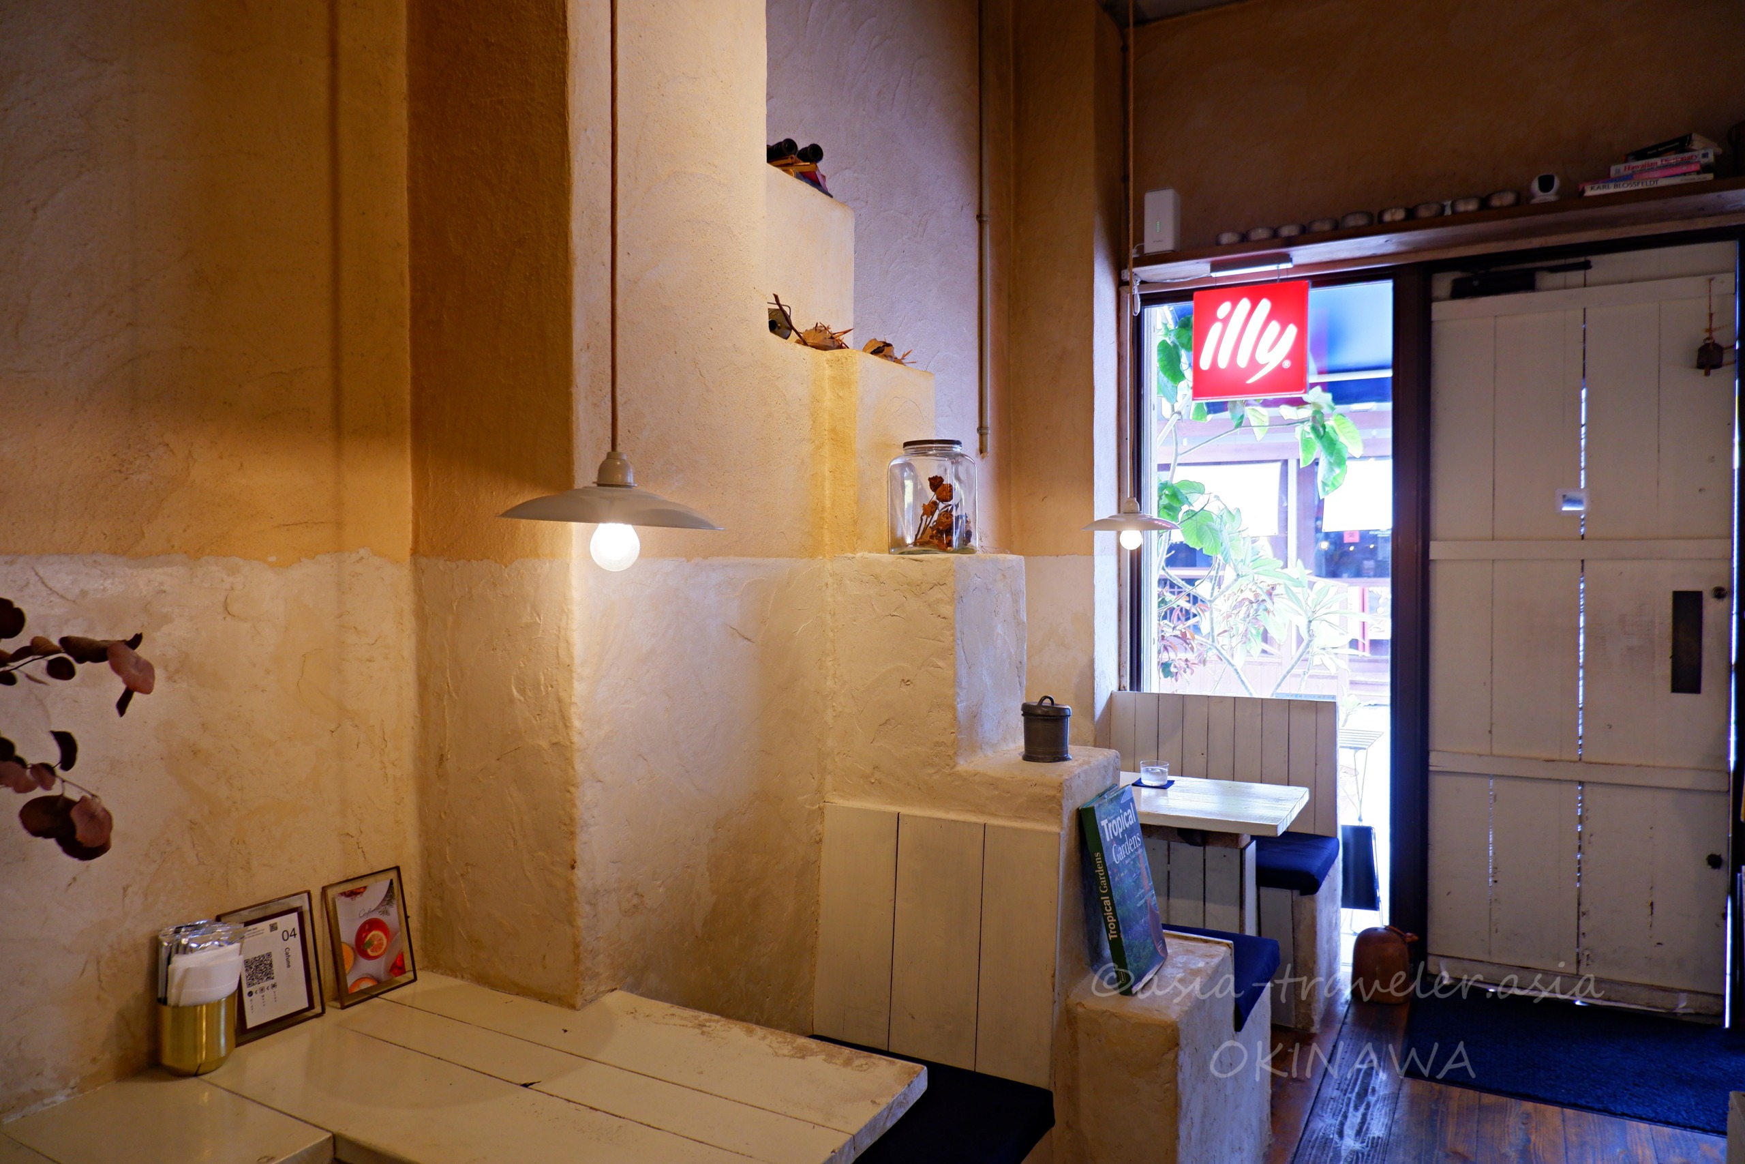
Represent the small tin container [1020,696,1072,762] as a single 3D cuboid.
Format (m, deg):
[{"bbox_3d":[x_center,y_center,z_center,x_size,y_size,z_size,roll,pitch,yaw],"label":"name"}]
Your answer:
[{"bbox_3d":[0.312,0.260,1.994,0.088,0.113,0.088,0,1,0],"label":"small tin container"}]

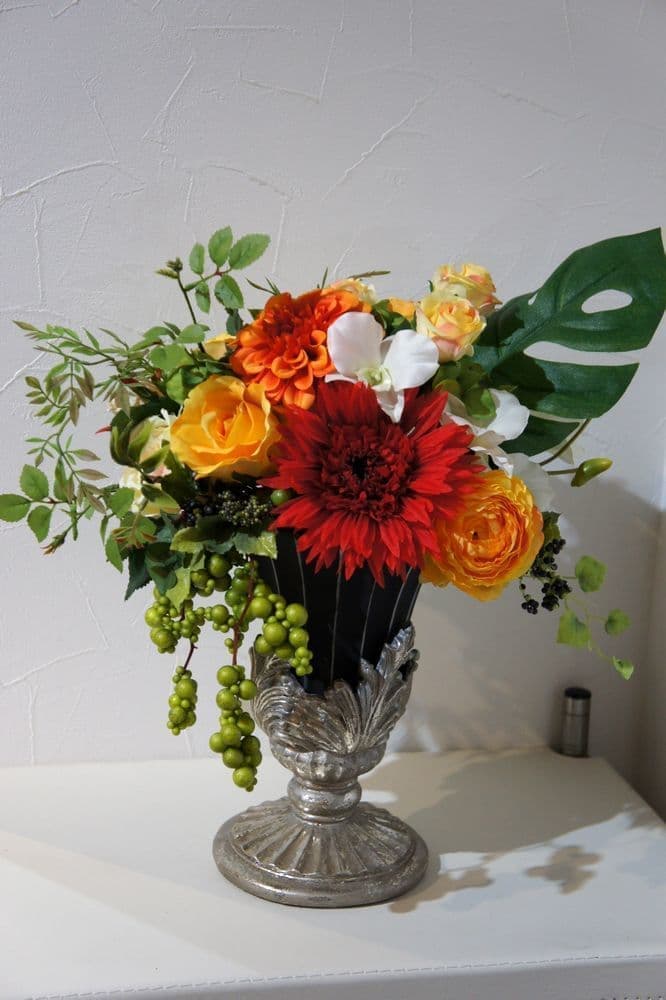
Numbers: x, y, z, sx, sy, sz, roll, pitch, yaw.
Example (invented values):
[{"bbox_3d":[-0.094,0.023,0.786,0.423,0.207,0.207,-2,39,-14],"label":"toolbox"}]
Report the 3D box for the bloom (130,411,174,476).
[{"bbox_3d":[-0.107,-0.033,1.000,0.034,0.042,0.034,11,-7,26],"label":"bloom"}]

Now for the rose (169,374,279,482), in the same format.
[{"bbox_3d":[-0.061,-0.041,0.960,0.060,0.058,0.046,7,-10,13],"label":"rose"}]

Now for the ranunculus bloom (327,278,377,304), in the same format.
[{"bbox_3d":[0.011,-0.119,1.012,0.041,0.036,0.036,4,53,3],"label":"ranunculus bloom"}]

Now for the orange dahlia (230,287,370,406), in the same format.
[{"bbox_3d":[-0.020,-0.085,0.968,0.077,0.068,0.048,8,-28,18],"label":"orange dahlia"}]

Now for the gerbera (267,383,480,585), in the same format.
[{"bbox_3d":[0.023,-0.010,0.950,0.122,0.116,0.045,4,-4,3],"label":"gerbera"}]

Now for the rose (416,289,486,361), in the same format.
[{"bbox_3d":[0.070,-0.103,0.993,0.041,0.040,0.040,1,60,-6],"label":"rose"}]

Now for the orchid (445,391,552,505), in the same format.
[{"bbox_3d":[0.094,-0.030,0.983,0.065,0.068,0.038,-7,-8,-32],"label":"orchid"}]

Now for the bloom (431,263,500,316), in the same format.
[{"bbox_3d":[0.080,-0.126,1.020,0.042,0.038,0.037,-3,54,-21],"label":"bloom"}]

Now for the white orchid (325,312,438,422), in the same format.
[{"bbox_3d":[0.027,-0.073,0.940,0.063,0.061,0.030,3,-6,0],"label":"white orchid"}]

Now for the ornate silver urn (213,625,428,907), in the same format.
[{"bbox_3d":[-0.004,0.153,1.067,0.138,0.163,0.138,3,16,0],"label":"ornate silver urn"}]

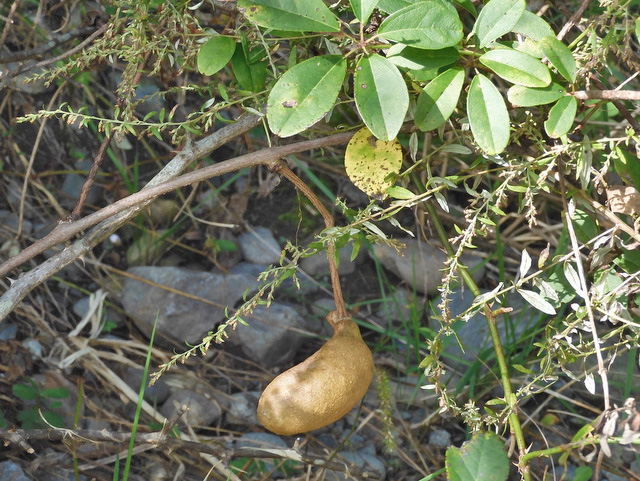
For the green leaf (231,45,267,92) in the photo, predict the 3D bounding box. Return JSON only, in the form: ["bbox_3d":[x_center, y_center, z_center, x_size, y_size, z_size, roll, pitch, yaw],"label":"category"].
[{"bbox_3d":[-0.047,-0.108,1.100,0.022,0.009,0.035,-17,71,-4],"label":"green leaf"}]

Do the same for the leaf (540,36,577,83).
[{"bbox_3d":[0.142,-0.108,1.050,0.016,0.008,0.033,-33,78,3],"label":"leaf"}]

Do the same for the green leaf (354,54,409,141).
[{"bbox_3d":[0.035,-0.084,1.030,0.032,0.011,0.054,-14,78,0],"label":"green leaf"}]

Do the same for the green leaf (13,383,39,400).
[{"bbox_3d":[-0.228,0.117,1.360,0.020,0.005,0.018,2,41,2],"label":"green leaf"}]

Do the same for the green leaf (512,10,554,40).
[{"bbox_3d":[0.129,-0.132,1.080,0.038,0.019,0.009,30,-1,0],"label":"green leaf"}]

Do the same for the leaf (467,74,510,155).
[{"bbox_3d":[0.099,-0.075,1.040,0.025,0.010,0.051,-13,75,3],"label":"leaf"}]

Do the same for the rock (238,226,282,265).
[{"bbox_3d":[-0.050,0.005,1.500,0.038,0.029,0.029,0,32,0],"label":"rock"}]

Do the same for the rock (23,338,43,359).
[{"bbox_3d":[-0.232,0.088,1.420,0.017,0.015,0.013,0,32,0],"label":"rock"}]

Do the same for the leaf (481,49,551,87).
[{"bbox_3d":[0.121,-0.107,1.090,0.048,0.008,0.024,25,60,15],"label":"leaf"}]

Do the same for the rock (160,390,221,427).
[{"bbox_3d":[-0.104,0.135,1.411,0.048,0.024,0.041,-3,35,-5],"label":"rock"}]

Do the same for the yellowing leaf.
[{"bbox_3d":[0.034,-0.050,1.120,0.036,0.008,0.048,1,76,0],"label":"yellowing leaf"}]

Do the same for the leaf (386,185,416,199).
[{"bbox_3d":[0.050,-0.030,1.080,0.018,0.004,0.007,19,62,11],"label":"leaf"}]

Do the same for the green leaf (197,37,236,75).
[{"bbox_3d":[-0.063,-0.115,1.100,0.019,0.008,0.032,31,69,0],"label":"green leaf"}]

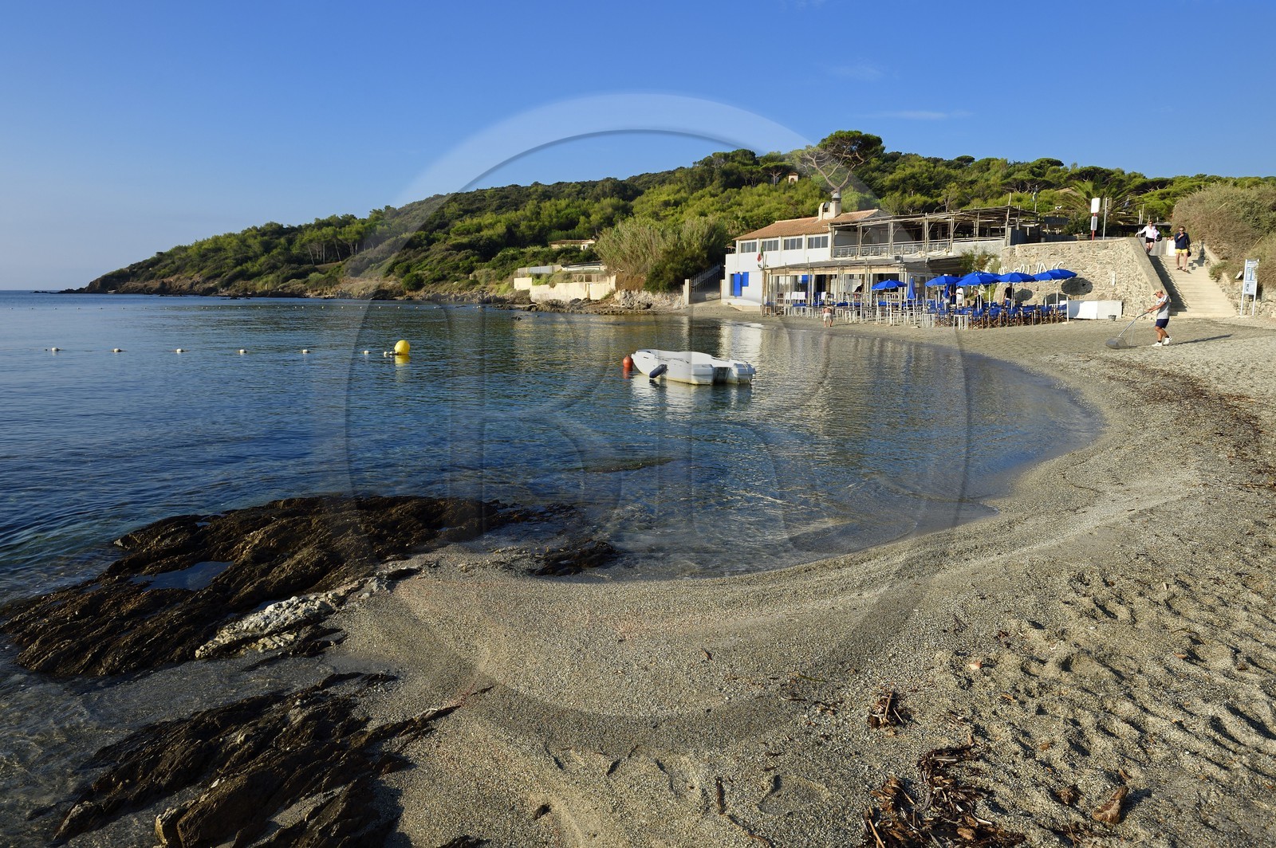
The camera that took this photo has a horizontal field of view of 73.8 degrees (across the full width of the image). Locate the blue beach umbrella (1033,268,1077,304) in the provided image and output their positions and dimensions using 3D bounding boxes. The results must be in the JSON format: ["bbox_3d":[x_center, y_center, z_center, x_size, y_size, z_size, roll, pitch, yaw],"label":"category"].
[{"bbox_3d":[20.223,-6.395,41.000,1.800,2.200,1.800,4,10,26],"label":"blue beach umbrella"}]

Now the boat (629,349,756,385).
[{"bbox_3d":[0.903,-1.450,21.213,1.800,0.750,3.500,-7,11,-38],"label":"boat"}]

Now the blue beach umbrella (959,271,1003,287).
[{"bbox_3d":[14.358,-5.326,35.909,1.850,2.200,1.850,0,9,0],"label":"blue beach umbrella"}]

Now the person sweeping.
[{"bbox_3d":[15.966,-3.232,26.000,0.680,1.690,0.550,2,9,17],"label":"person sweeping"}]

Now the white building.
[{"bbox_3d":[16.416,-11.787,59.034,8.500,8.000,21.000,-7,11,-36],"label":"white building"}]

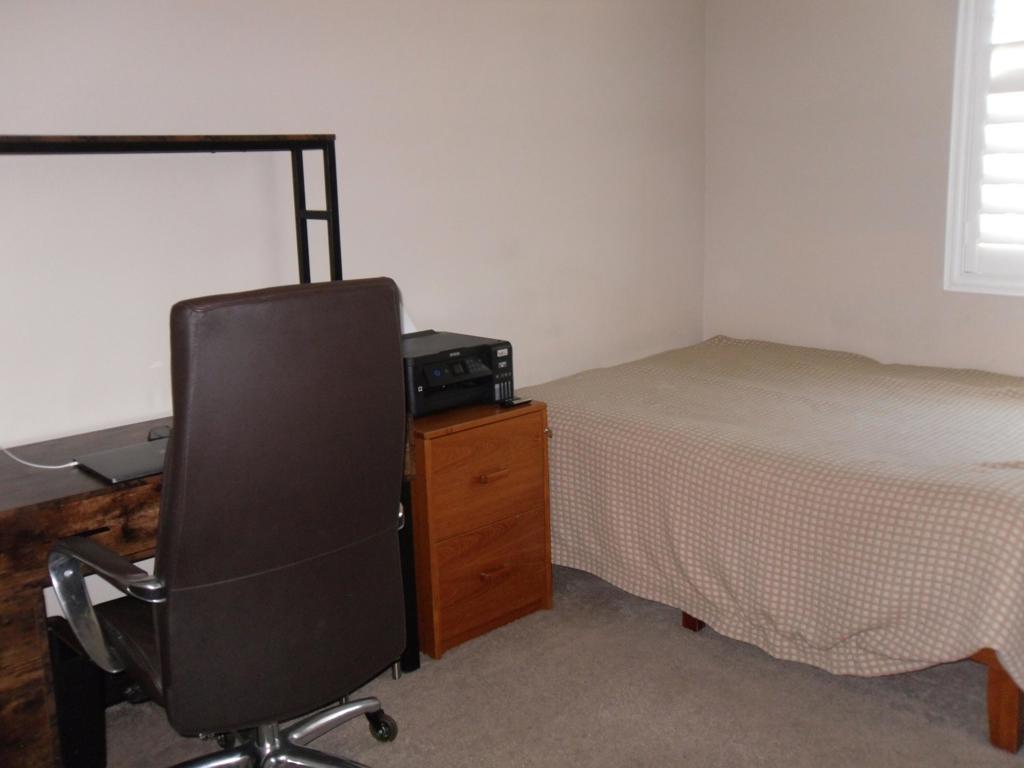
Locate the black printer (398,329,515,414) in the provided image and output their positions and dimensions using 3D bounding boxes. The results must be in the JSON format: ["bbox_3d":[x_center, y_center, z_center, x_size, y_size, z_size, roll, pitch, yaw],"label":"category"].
[{"bbox_3d":[-0.253,-0.042,3.290,0.374,0.186,0.352,-11,15,-36],"label":"black printer"}]

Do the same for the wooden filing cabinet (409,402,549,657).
[{"bbox_3d":[-0.214,0.401,3.271,0.476,0.676,0.470,-12,16,-41],"label":"wooden filing cabinet"}]

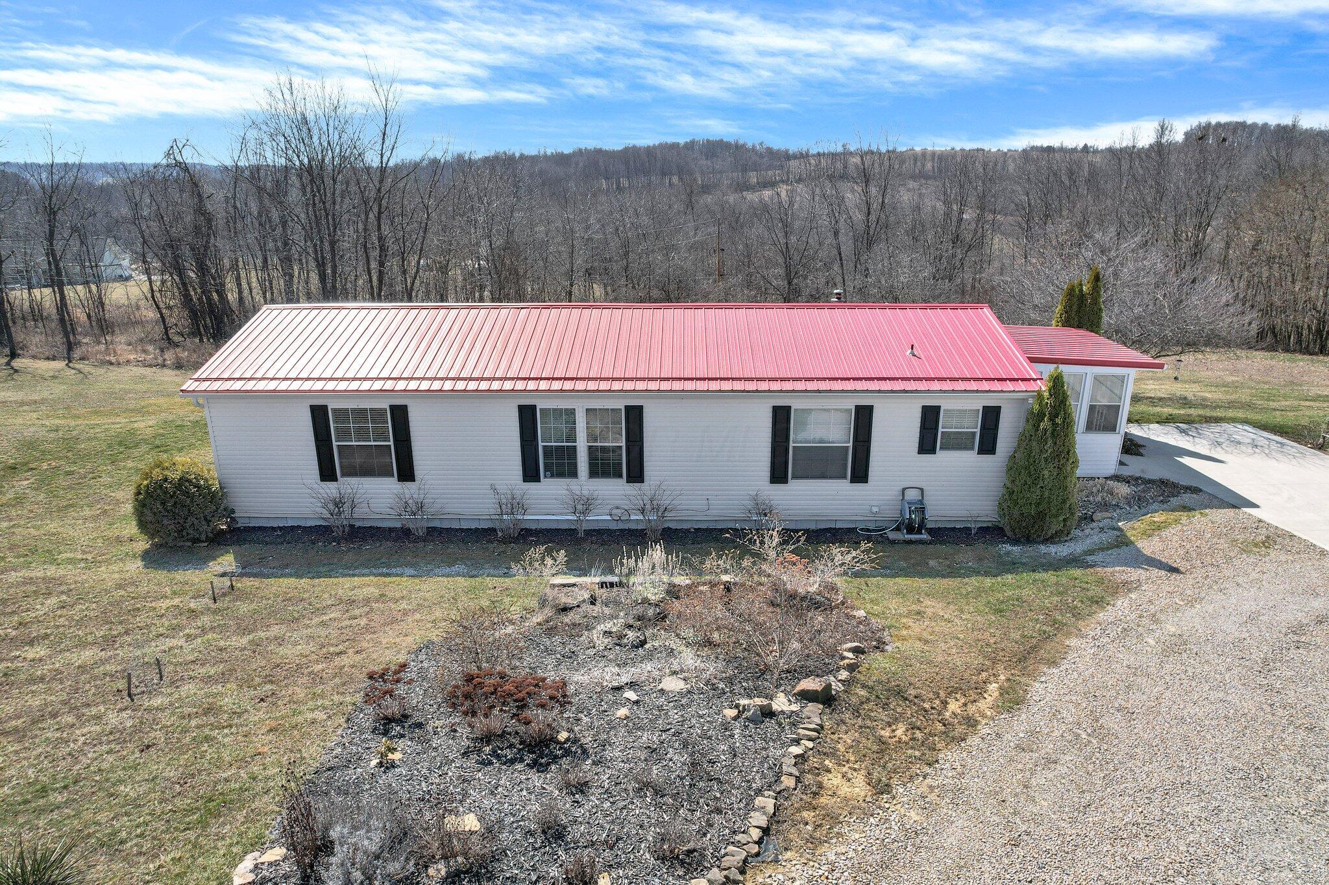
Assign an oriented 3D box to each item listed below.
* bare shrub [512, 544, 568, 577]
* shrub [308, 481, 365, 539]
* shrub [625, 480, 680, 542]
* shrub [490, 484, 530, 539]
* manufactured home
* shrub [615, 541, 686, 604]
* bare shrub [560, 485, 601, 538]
[{"bbox_3d":[-2.258,2.100,14.640,1.055,0.581,0.850,0,18,2],"label":"bare shrub"},{"bbox_3d":[-6.529,1.325,16.153,1.152,1.152,0.950,0,18,2],"label":"shrub"},{"bbox_3d":[-0.234,1.326,15.872,1.097,1.228,0.950,0,18,2],"label":"shrub"},{"bbox_3d":[-3.055,1.349,16.031,0.805,1.130,0.780,0,18,2],"label":"shrub"},{"bbox_3d":[0.935,-1.200,18.972,20.082,4.079,7.341,0,18,2],"label":"manufactured home"},{"bbox_3d":[-0.242,2.138,13.927,1.214,0.976,1.000,0,18,2],"label":"shrub"},{"bbox_3d":[-1.648,1.347,16.007,0.863,1.128,0.800,0,18,2],"label":"bare shrub"}]

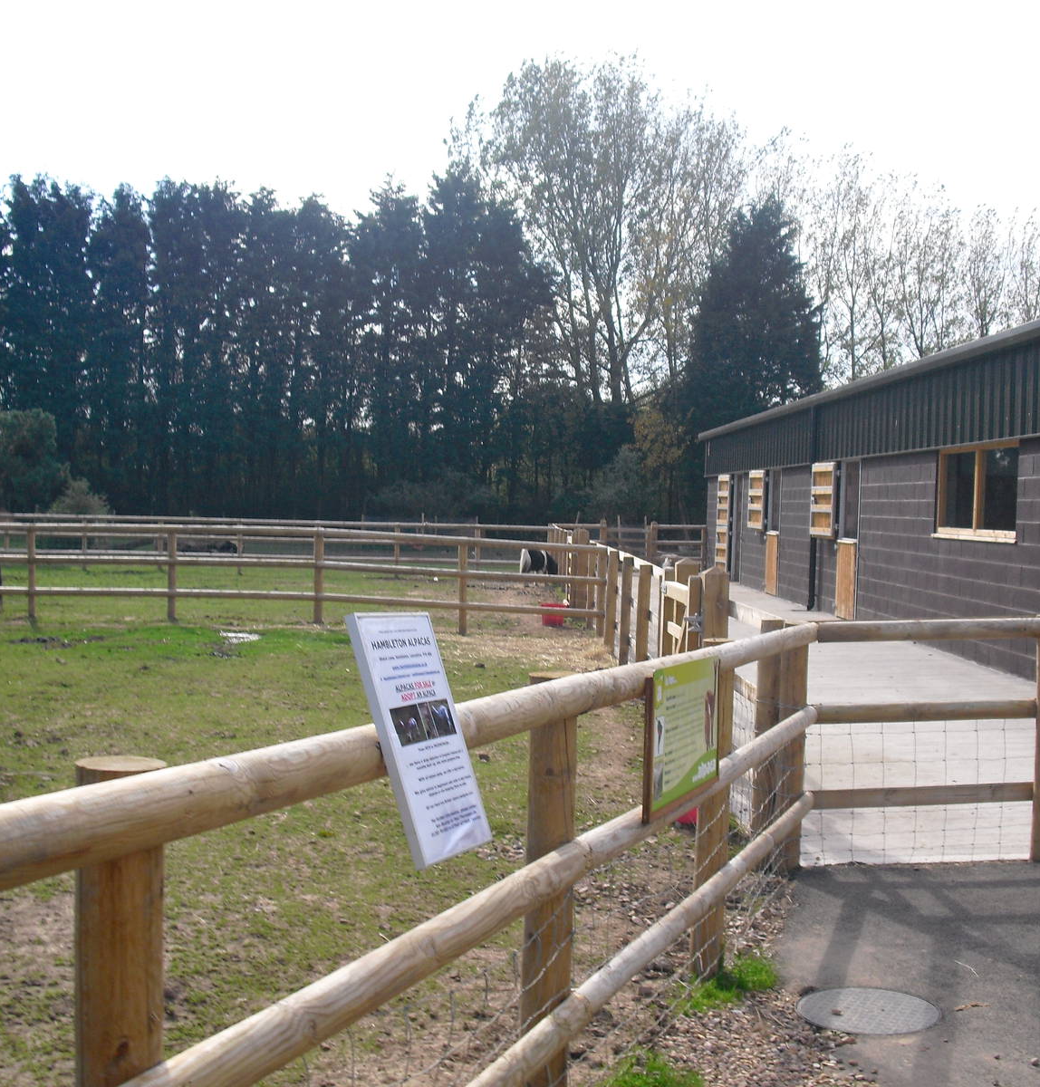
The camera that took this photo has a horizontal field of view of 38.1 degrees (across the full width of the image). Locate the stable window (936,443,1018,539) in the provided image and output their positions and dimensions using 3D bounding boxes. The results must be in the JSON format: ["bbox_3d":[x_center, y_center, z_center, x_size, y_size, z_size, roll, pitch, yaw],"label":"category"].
[{"bbox_3d":[5.066,-0.565,16.820,0.130,1.050,2.850,2,2,-1],"label":"stable window"}]

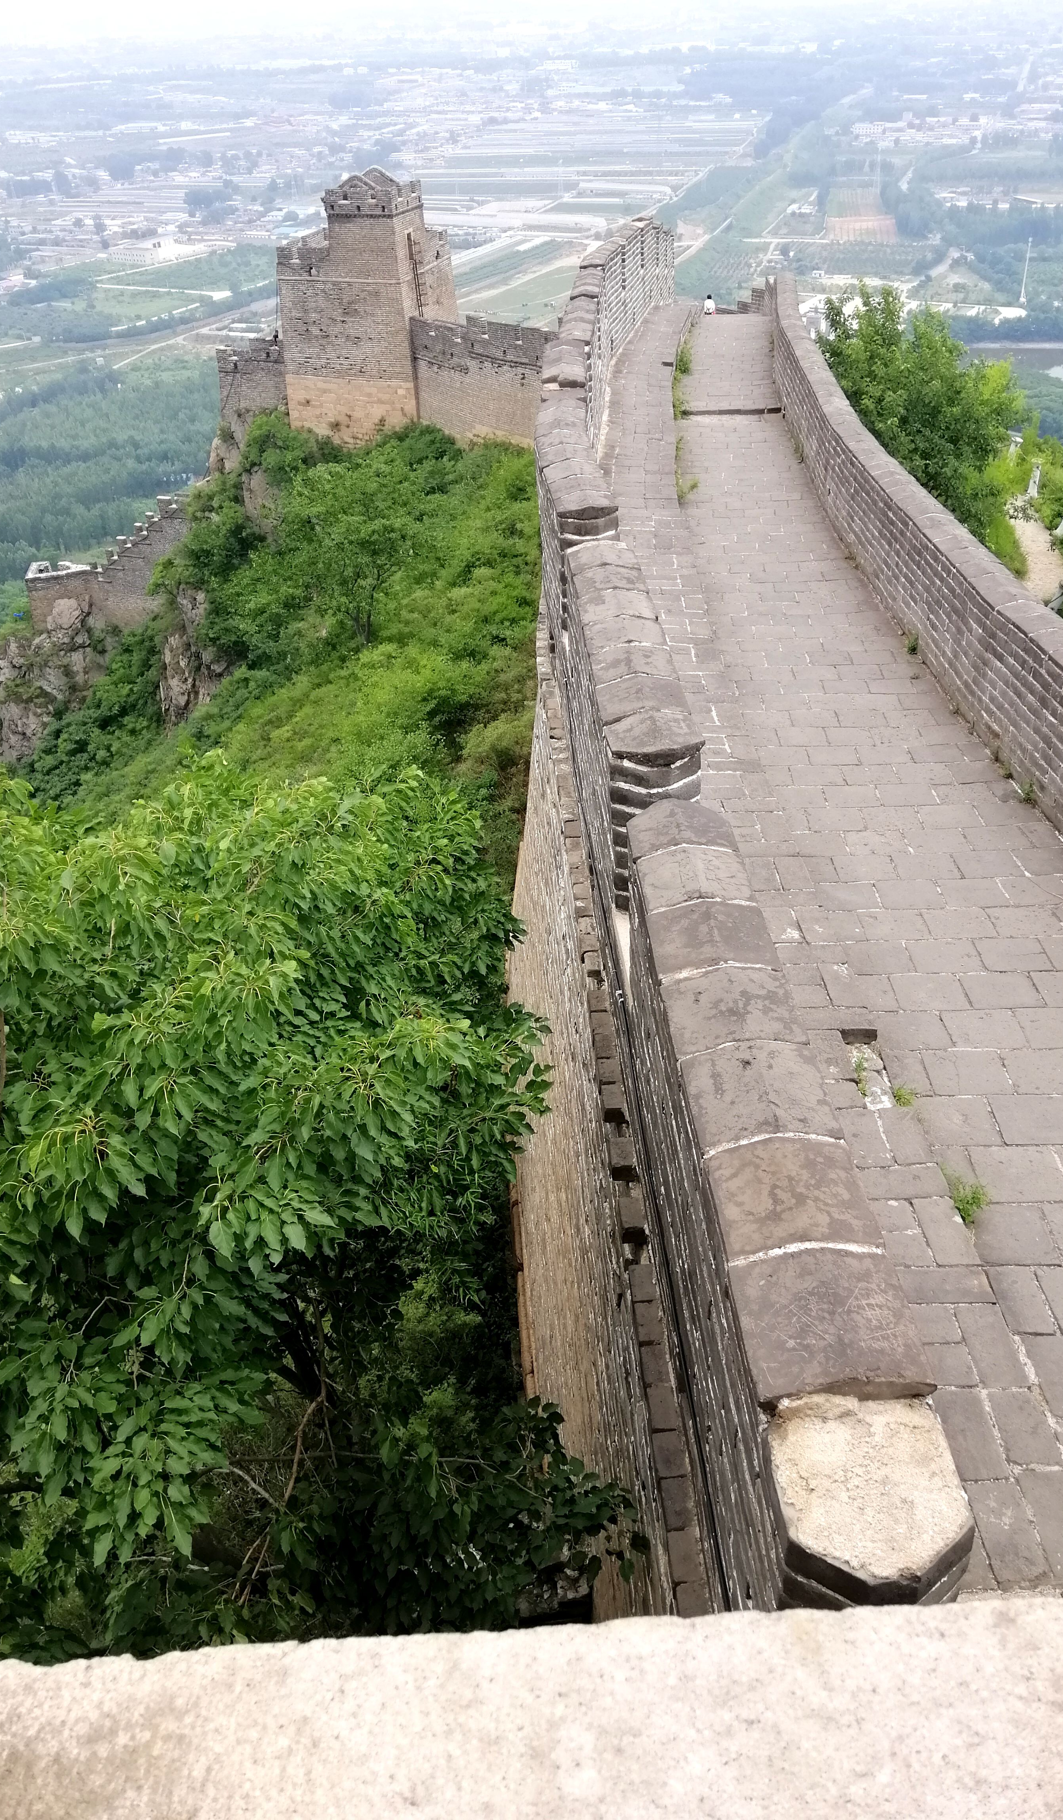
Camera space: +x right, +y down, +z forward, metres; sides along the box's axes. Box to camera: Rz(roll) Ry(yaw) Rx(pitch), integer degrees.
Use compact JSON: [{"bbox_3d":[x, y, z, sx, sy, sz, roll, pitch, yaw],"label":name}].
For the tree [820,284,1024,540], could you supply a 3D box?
[{"bbox_3d":[7.540,-9.280,26.300,3.700,4.900,3.600,7,36,15],"label":"tree"}]

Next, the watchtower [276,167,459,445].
[{"bbox_3d":[-11.000,-41.100,92.000,9.000,15.800,9.000,11,37,20],"label":"watchtower"}]

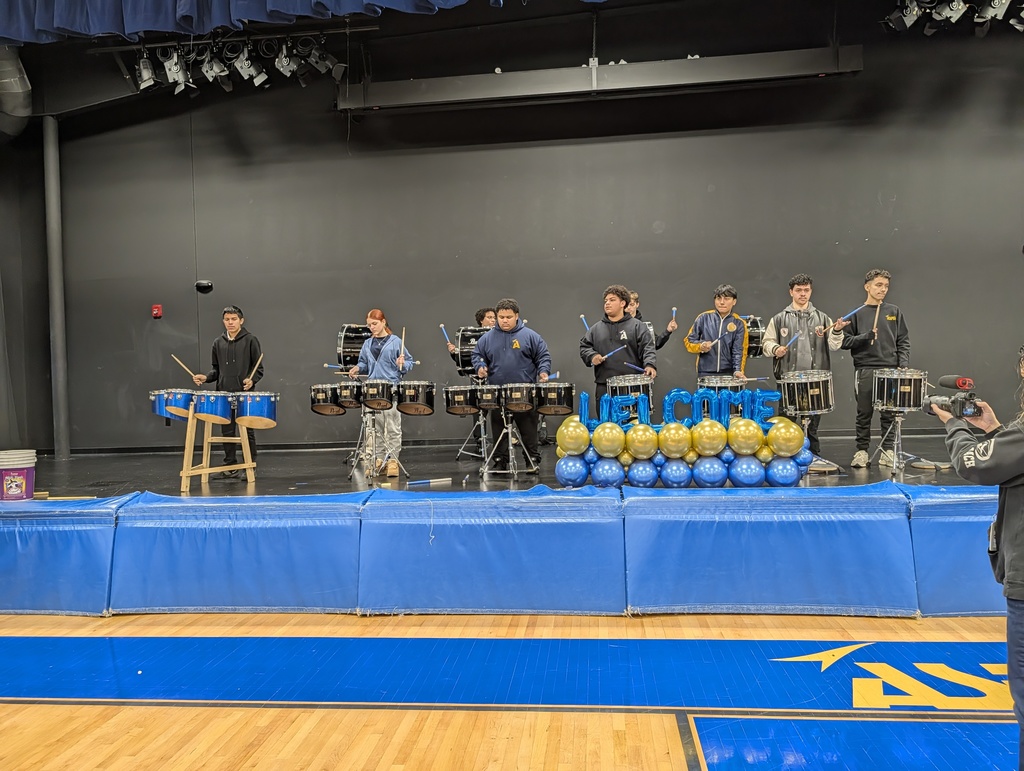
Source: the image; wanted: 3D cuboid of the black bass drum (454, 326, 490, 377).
[{"bbox_3d":[-0.370,-0.349,7.300,0.420,0.490,0.490,-2,0,7],"label":"black bass drum"}]

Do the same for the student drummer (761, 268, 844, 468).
[{"bbox_3d":[2.633,-0.144,6.400,0.700,1.740,0.500,-2,1,17],"label":"student drummer"}]

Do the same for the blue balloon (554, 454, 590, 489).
[{"bbox_3d":[0.444,0.635,5.220,0.245,0.240,0.245,-2,0,7],"label":"blue balloon"}]

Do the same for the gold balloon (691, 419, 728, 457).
[{"bbox_3d":[1.468,0.387,5.260,0.250,0.270,0.260,-2,0,6],"label":"gold balloon"}]

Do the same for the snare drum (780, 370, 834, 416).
[{"bbox_3d":[2.484,0.061,5.980,0.400,0.320,0.400,-4,5,12],"label":"snare drum"}]

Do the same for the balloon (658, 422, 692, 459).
[{"bbox_3d":[1.235,0.419,5.370,0.255,0.260,0.255,-2,1,7],"label":"balloon"}]

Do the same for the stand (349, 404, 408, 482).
[{"bbox_3d":[-1.205,0.509,6.300,0.550,0.690,0.470,-2,0,6],"label":"stand"}]

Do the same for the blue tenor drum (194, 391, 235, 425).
[{"bbox_3d":[-2.569,0.189,6.120,0.335,0.290,0.335,-2,0,7],"label":"blue tenor drum"}]

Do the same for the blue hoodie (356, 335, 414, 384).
[{"bbox_3d":[-1.194,-0.231,6.580,0.520,0.500,0.360,-2,0,9],"label":"blue hoodie"}]

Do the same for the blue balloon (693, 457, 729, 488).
[{"bbox_3d":[1.482,0.648,5.310,0.255,0.255,0.255,-2,1,7],"label":"blue balloon"}]

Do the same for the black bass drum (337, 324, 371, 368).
[{"bbox_3d":[-1.620,-0.378,7.750,0.400,0.580,0.580,-2,0,0],"label":"black bass drum"}]

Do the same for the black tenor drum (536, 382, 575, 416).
[{"bbox_3d":[0.392,0.126,6.400,0.355,0.295,0.355,-2,0,12],"label":"black tenor drum"}]

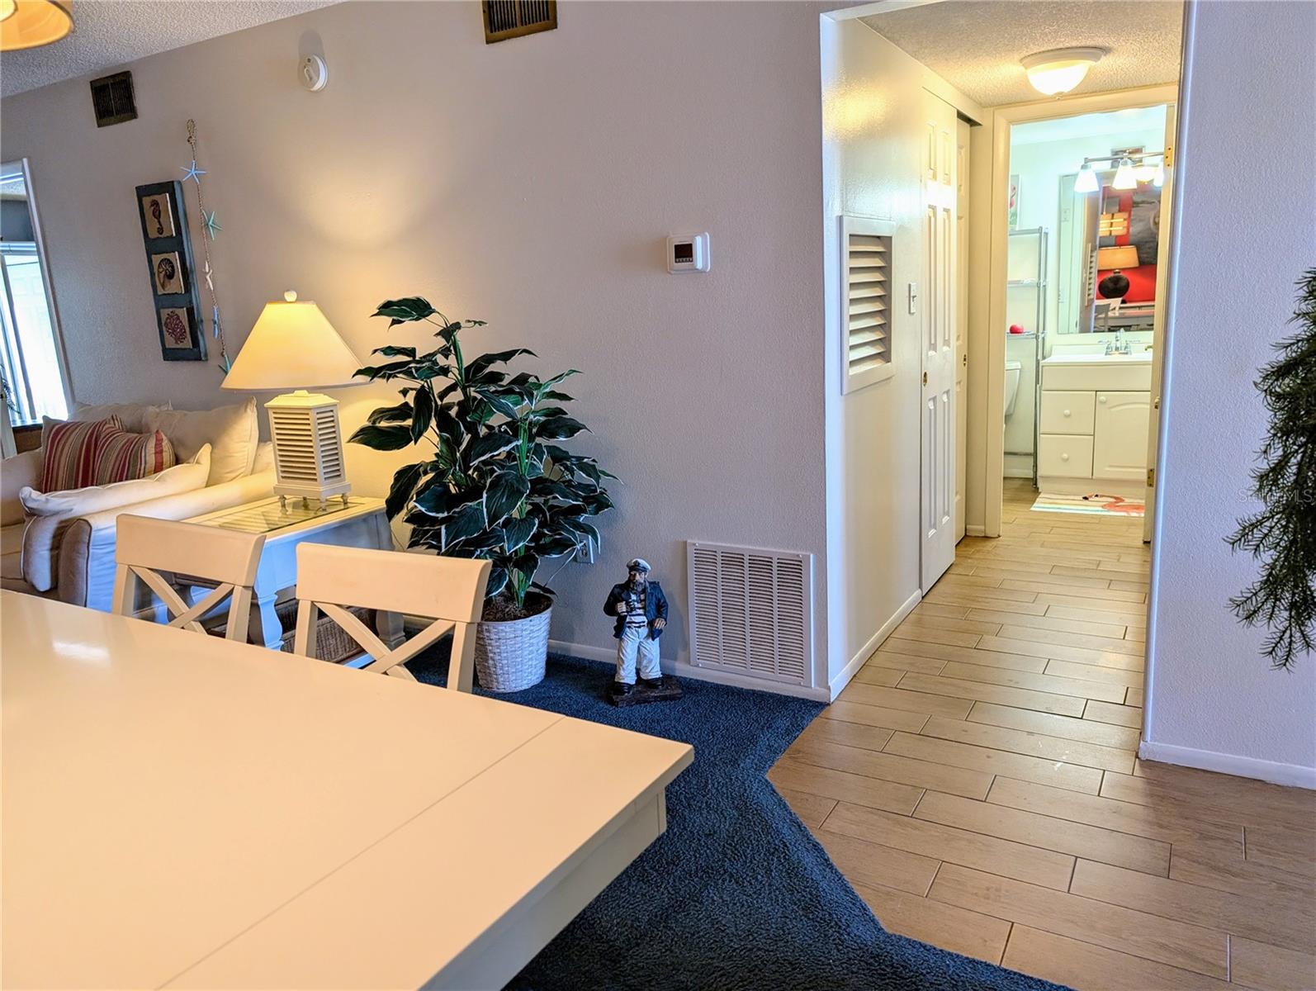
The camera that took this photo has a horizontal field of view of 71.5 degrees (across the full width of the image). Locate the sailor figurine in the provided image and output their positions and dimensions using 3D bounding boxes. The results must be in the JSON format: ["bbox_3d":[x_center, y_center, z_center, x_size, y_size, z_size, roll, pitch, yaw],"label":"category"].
[{"bbox_3d":[-0.058,0.448,3.093,0.262,0.494,0.191,-4,12,-6],"label":"sailor figurine"}]

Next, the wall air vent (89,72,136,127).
[{"bbox_3d":[-2.529,-1.834,4.243,0.324,0.204,0.020,4,14,30],"label":"wall air vent"}]

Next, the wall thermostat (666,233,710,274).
[{"bbox_3d":[0.089,-0.772,2.915,0.150,0.113,0.034,4,14,30],"label":"wall thermostat"}]

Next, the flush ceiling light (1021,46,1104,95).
[{"bbox_3d":[1.530,-1.589,3.459,0.302,0.146,0.302,4,14,30],"label":"flush ceiling light"}]

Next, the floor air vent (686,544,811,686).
[{"bbox_3d":[0.302,0.400,3.085,0.460,0.462,0.020,4,14,30],"label":"floor air vent"}]

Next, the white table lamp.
[{"bbox_3d":[-1.422,-0.377,3.630,0.615,0.846,0.494,4,14,30],"label":"white table lamp"}]

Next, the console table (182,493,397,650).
[{"bbox_3d":[-1.448,0.358,3.634,0.665,0.589,0.685,4,14,30],"label":"console table"}]

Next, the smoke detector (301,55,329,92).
[{"bbox_3d":[-1.337,-1.640,3.554,0.131,0.131,0.042,4,14,30],"label":"smoke detector"}]

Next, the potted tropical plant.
[{"bbox_3d":[-0.633,0.016,3.146,0.887,1.375,0.705,4,14,30],"label":"potted tropical plant"}]

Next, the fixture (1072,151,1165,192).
[{"bbox_3d":[2.824,-1.970,5.513,0.564,0.242,0.191,4,14,30],"label":"fixture"}]

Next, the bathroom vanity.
[{"bbox_3d":[2.845,-0.450,5.718,0.786,0.846,0.464,4,14,30],"label":"bathroom vanity"}]

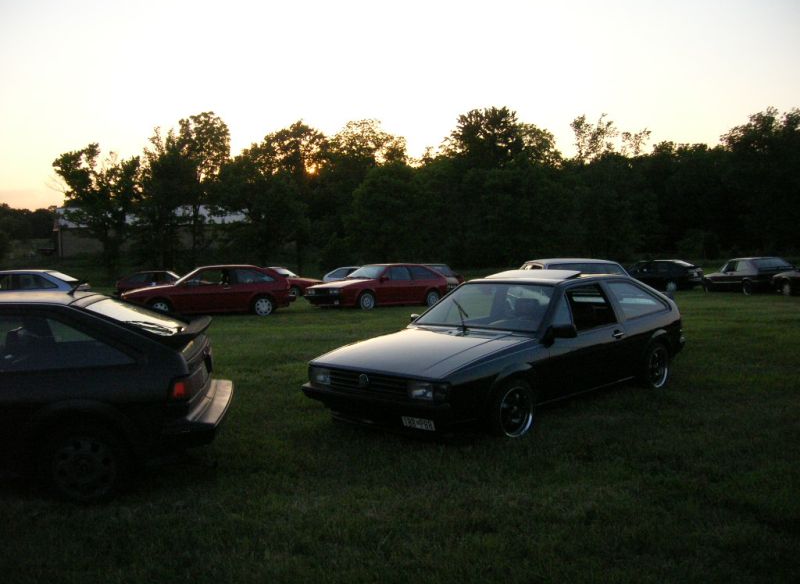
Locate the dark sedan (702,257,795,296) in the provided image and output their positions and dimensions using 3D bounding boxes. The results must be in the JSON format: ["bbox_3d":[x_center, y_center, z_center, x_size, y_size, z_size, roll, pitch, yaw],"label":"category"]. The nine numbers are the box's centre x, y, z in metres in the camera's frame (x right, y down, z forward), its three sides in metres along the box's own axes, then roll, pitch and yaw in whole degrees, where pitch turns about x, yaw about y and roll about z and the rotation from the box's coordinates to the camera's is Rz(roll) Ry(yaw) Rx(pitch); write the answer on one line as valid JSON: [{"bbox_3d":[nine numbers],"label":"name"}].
[{"bbox_3d":[12.800,-0.631,29.300,1.630,1.310,4.000,-2,3,-11],"label":"dark sedan"}]

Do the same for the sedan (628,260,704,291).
[{"bbox_3d":[10.250,-0.666,32.500,4.050,1.290,1.630,1,4,45],"label":"sedan"}]

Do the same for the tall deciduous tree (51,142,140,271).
[{"bbox_3d":[-31.775,-8.713,82.000,8.000,13.400,8.800,-1,3,0],"label":"tall deciduous tree"}]

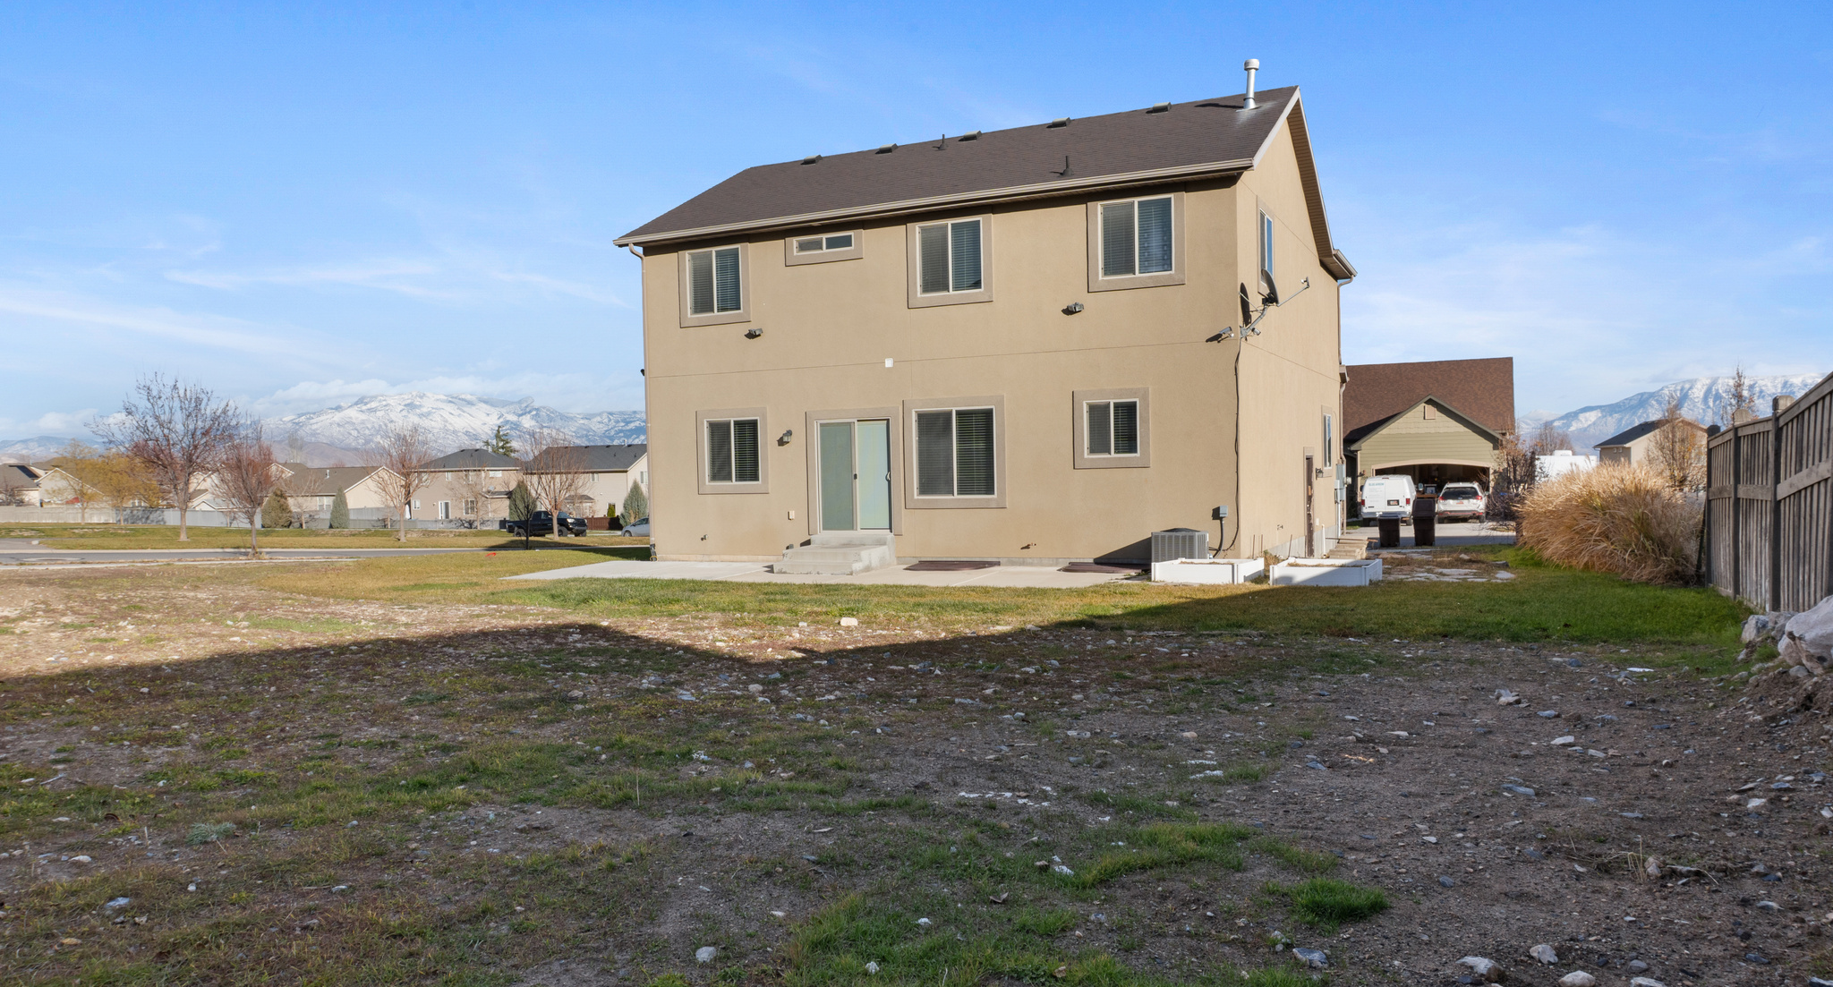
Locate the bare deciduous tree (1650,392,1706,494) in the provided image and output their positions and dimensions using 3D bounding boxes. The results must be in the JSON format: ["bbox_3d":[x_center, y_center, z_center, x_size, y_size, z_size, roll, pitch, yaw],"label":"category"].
[{"bbox_3d":[38.618,-2.472,62.000,2.600,5.524,2.600,0,2,32],"label":"bare deciduous tree"}]

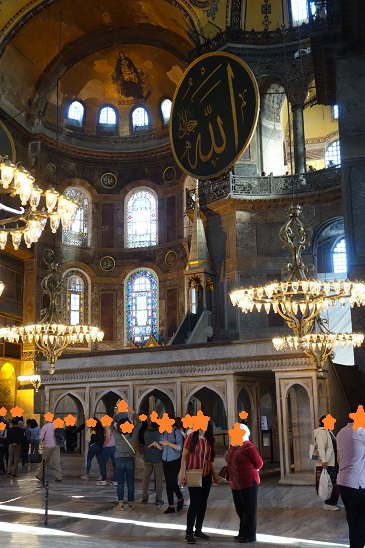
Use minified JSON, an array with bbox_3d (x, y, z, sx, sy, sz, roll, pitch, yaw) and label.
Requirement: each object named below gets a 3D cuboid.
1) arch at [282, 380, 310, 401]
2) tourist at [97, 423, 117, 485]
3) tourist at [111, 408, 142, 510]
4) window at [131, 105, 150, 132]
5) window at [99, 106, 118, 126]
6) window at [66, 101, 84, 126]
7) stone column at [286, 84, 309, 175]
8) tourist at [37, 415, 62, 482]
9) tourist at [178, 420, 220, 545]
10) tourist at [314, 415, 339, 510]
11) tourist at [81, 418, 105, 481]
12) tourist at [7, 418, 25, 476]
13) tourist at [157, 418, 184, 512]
[{"bbox_3d":[2.822,2.857,16.034,0.718,0.480,0.180,-8,-14,29],"label":"arch"},{"bbox_3d":[-1.822,4.288,15.961,0.450,1.620,0.450,-5,-13,17],"label":"tourist"},{"bbox_3d":[-1.039,3.400,12.139,0.580,1.791,0.420,1,-13,-8],"label":"tourist"},{"bbox_3d":[-3.351,-12.408,52.209,1.530,2.100,0.400,-5,-13,17],"label":"window"},{"bbox_3d":[-5.960,-12.516,51.995,1.400,1.650,0.400,1,-12,-11],"label":"window"},{"bbox_3d":[-8.327,-12.491,50.920,1.450,1.950,0.400,8,-15,-37],"label":"window"},{"bbox_3d":[6.047,-7.318,34.358,0.920,5.741,0.920,-7,-14,26],"label":"stone column"},{"bbox_3d":[-3.513,4.605,17.395,0.580,1.782,0.470,-9,-15,31],"label":"tourist"},{"bbox_3d":[0.208,2.701,8.739,0.520,1.651,0.350,0,-12,-6],"label":"tourist"},{"bbox_3d":[2.473,3.218,11.230,0.460,1.580,0.480,-3,-12,11],"label":"tourist"},{"bbox_3d":[-2.367,4.665,17.468,0.560,1.656,0.430,-6,-13,22],"label":"tourist"},{"bbox_3d":[-4.977,5.168,19.623,0.520,1.692,0.350,-1,-12,0],"label":"tourist"},{"bbox_3d":[-0.192,3.265,11.347,0.450,1.620,0.480,10,-16,-40],"label":"tourist"}]

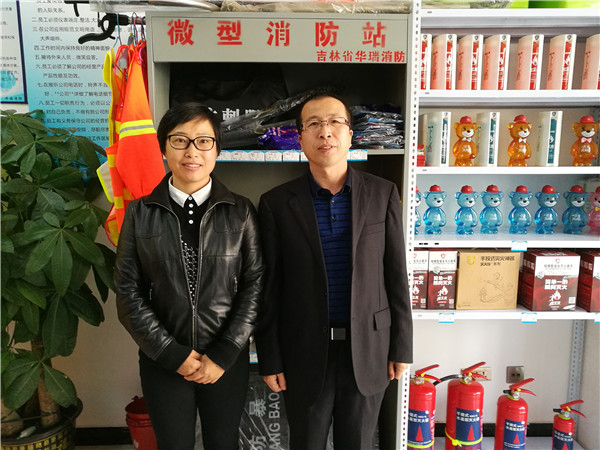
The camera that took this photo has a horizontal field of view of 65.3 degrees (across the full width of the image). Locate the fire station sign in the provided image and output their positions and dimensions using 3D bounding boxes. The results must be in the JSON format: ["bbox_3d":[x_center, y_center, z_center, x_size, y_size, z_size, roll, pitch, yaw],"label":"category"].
[{"bbox_3d":[-0.071,-0.688,1.745,0.947,0.165,0.030,0,8,-2],"label":"fire station sign"}]

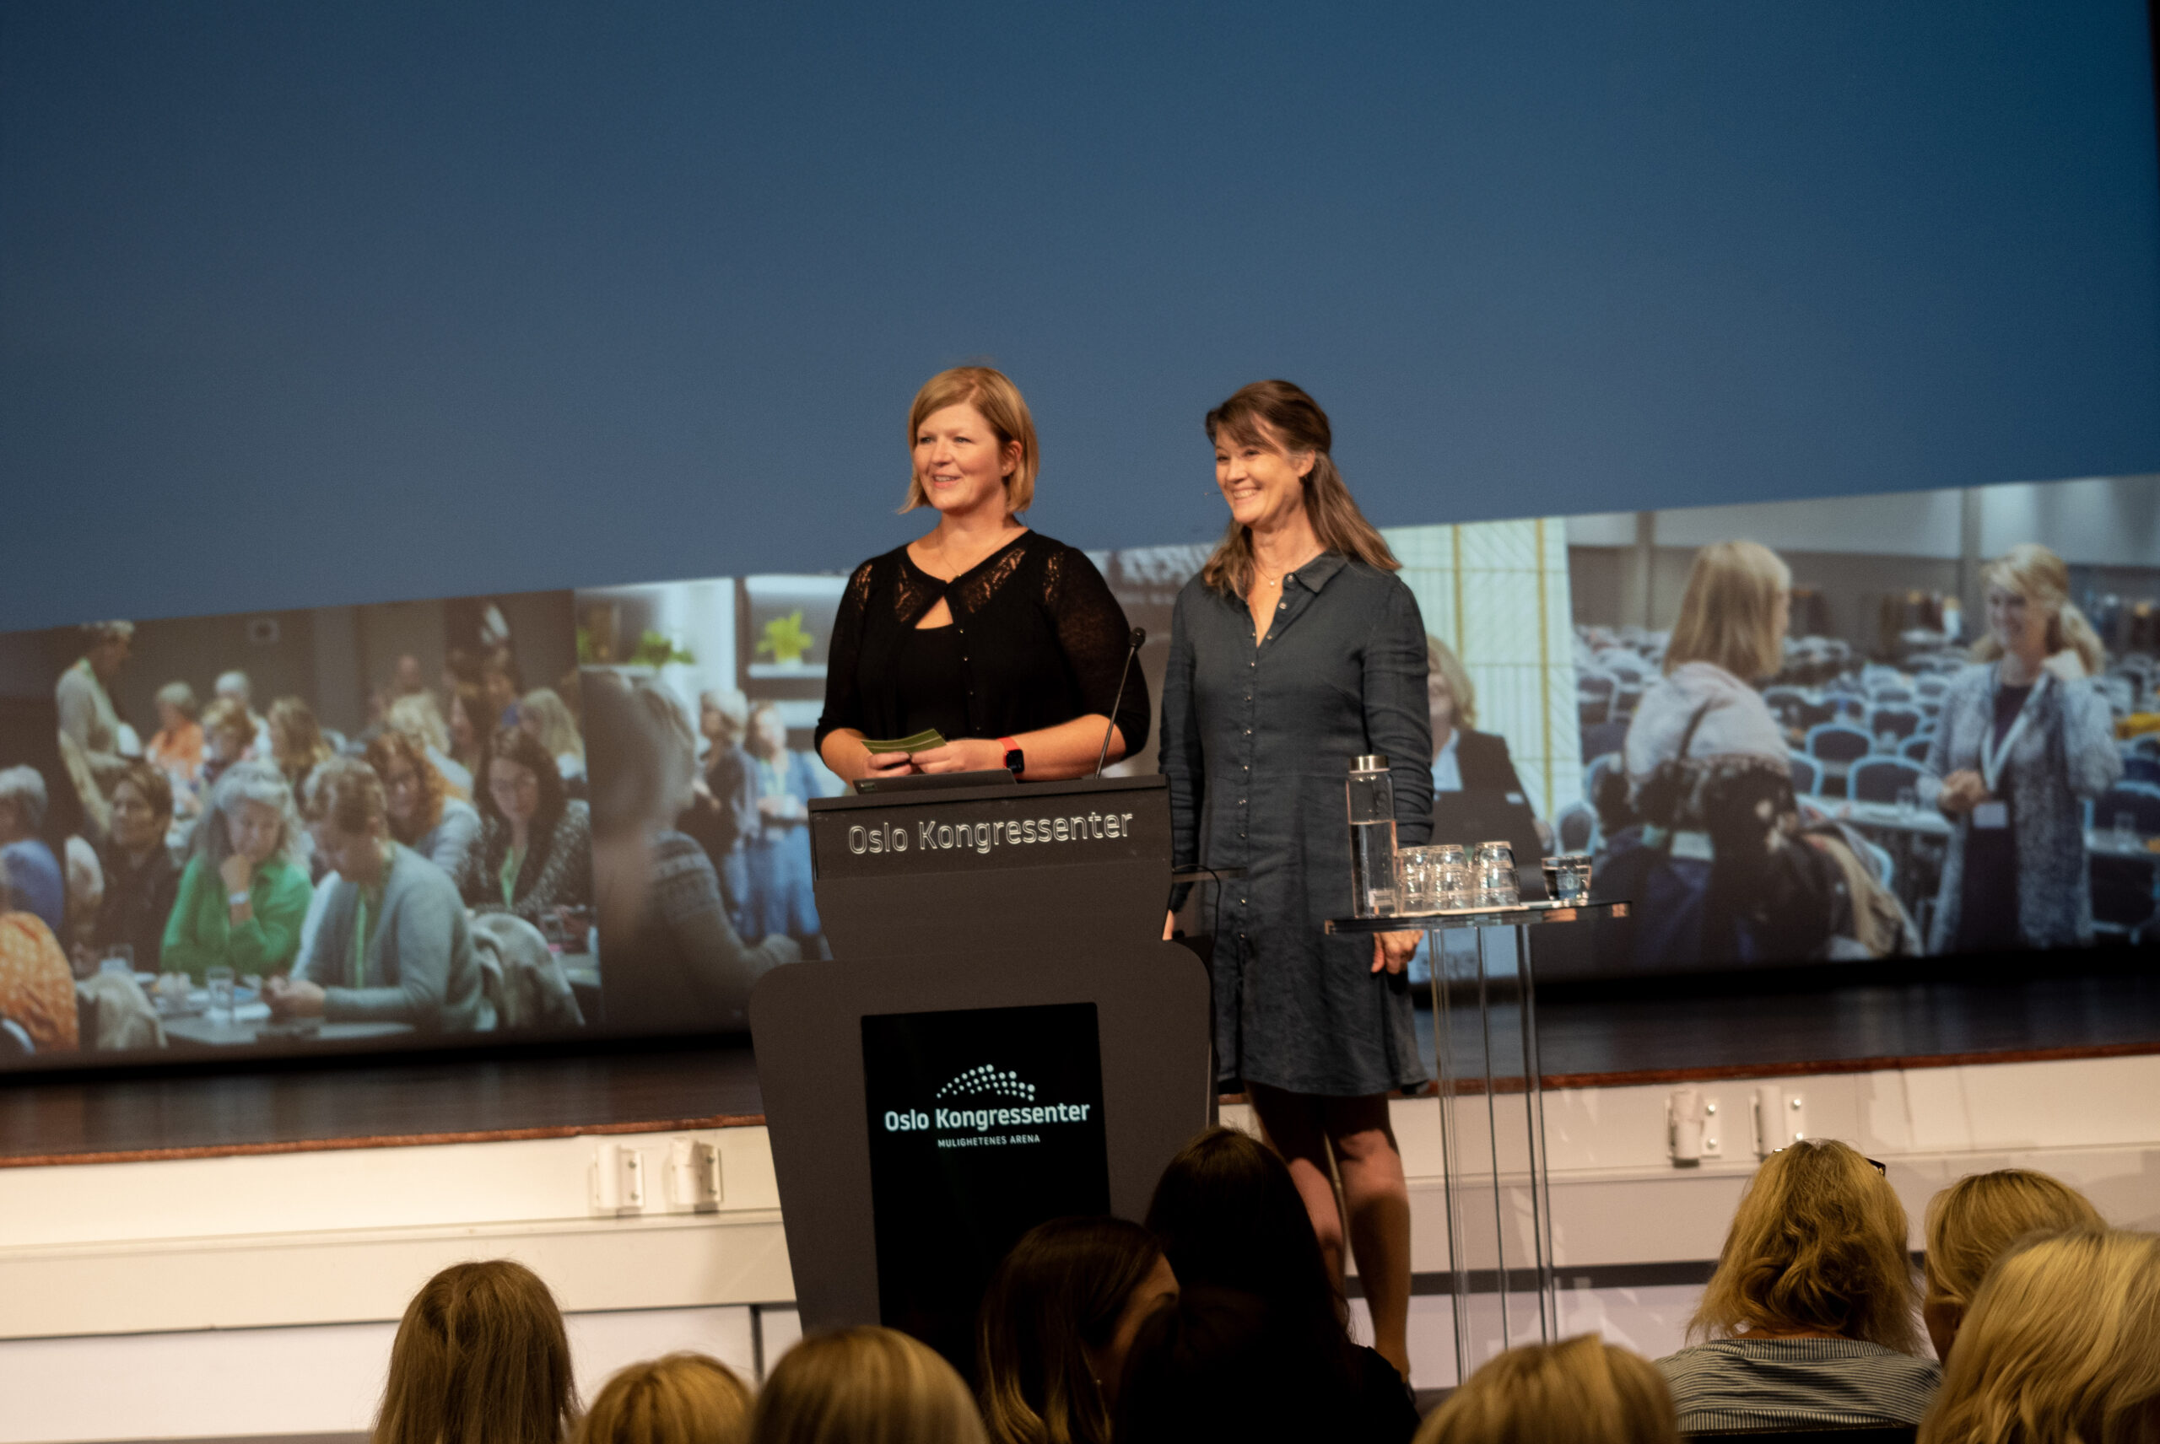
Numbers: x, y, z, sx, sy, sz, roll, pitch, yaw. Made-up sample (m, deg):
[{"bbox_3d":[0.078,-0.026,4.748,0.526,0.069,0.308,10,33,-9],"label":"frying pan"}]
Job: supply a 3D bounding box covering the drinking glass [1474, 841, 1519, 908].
[{"bbox_3d":[0.665,0.243,11.940,0.076,0.106,0.076,-4,-1,0],"label":"drinking glass"}]

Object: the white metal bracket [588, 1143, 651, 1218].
[{"bbox_3d":[-0.835,0.829,13.600,0.095,0.120,0.055,-4,-1,18],"label":"white metal bracket"}]

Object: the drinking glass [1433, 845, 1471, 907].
[{"bbox_3d":[0.594,0.248,11.970,0.075,0.103,0.075,-4,-1,0],"label":"drinking glass"}]

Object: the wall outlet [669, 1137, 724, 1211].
[{"bbox_3d":[-0.695,0.817,13.550,0.095,0.120,0.055,-4,-1,18],"label":"wall outlet"}]

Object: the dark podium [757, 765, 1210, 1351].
[{"bbox_3d":[-0.059,0.645,11.947,0.755,1.090,0.490,-4,-1,19],"label":"dark podium"}]

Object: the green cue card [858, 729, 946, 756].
[{"bbox_3d":[-0.284,0.039,12.050,0.148,0.012,0.105,-4,-41,18],"label":"green cue card"}]

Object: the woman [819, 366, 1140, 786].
[{"bbox_3d":[-0.138,0.305,12.226,0.520,1.790,0.400,-4,-1,18],"label":"woman"}]

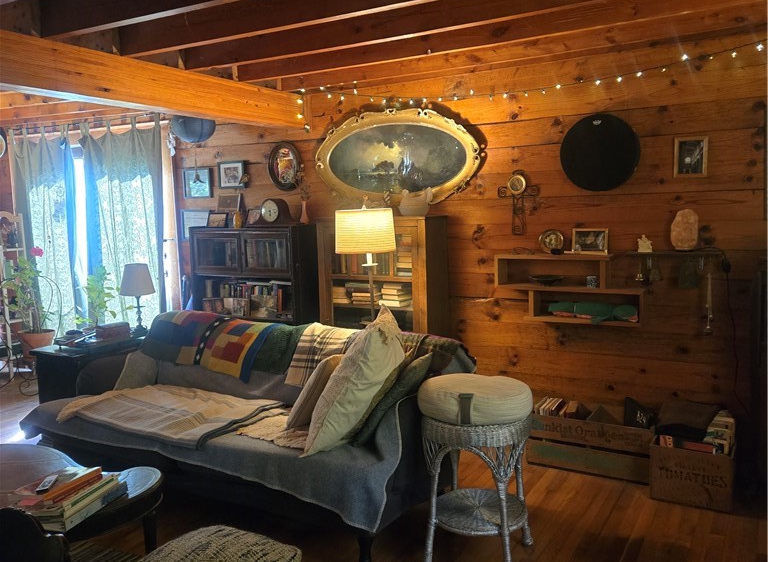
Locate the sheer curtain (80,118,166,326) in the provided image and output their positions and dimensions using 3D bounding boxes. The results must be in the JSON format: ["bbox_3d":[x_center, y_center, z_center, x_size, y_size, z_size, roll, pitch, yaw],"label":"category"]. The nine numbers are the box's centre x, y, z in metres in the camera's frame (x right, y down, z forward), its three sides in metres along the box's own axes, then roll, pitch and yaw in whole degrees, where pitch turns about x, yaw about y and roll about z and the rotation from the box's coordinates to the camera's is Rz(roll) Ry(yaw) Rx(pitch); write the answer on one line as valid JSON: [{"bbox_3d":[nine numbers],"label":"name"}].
[{"bbox_3d":[-2.036,-0.172,5.372,0.945,2.135,0.105,1,7,29],"label":"sheer curtain"}]

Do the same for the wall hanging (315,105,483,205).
[{"bbox_3d":[0.054,-0.753,4.191,1.141,0.602,0.070,1,7,29],"label":"wall hanging"}]

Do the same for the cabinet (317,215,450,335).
[{"bbox_3d":[0.011,0.295,4.205,0.743,1.372,0.315,1,7,29],"label":"cabinet"}]

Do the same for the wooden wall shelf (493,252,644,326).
[{"bbox_3d":[1.045,0.035,3.869,0.820,0.395,0.160,2,7,30],"label":"wooden wall shelf"}]

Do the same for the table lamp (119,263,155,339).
[{"bbox_3d":[-1.619,0.125,4.463,0.226,0.482,0.226,1,7,29],"label":"table lamp"}]

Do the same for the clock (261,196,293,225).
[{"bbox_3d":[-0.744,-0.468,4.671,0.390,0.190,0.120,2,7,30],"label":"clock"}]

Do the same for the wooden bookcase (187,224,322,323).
[{"bbox_3d":[-0.922,0.287,4.949,0.930,1.368,0.330,2,7,30],"label":"wooden bookcase"}]

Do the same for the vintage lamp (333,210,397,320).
[{"bbox_3d":[-0.076,0.309,3.964,0.360,1.495,0.360,2,7,30],"label":"vintage lamp"}]

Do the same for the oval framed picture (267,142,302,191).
[{"bbox_3d":[-0.705,-0.822,4.846,0.280,0.330,0.040,2,7,30],"label":"oval framed picture"}]

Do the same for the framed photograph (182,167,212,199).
[{"bbox_3d":[-1.383,-0.718,5.030,0.266,0.227,0.035,1,7,29],"label":"framed photograph"}]

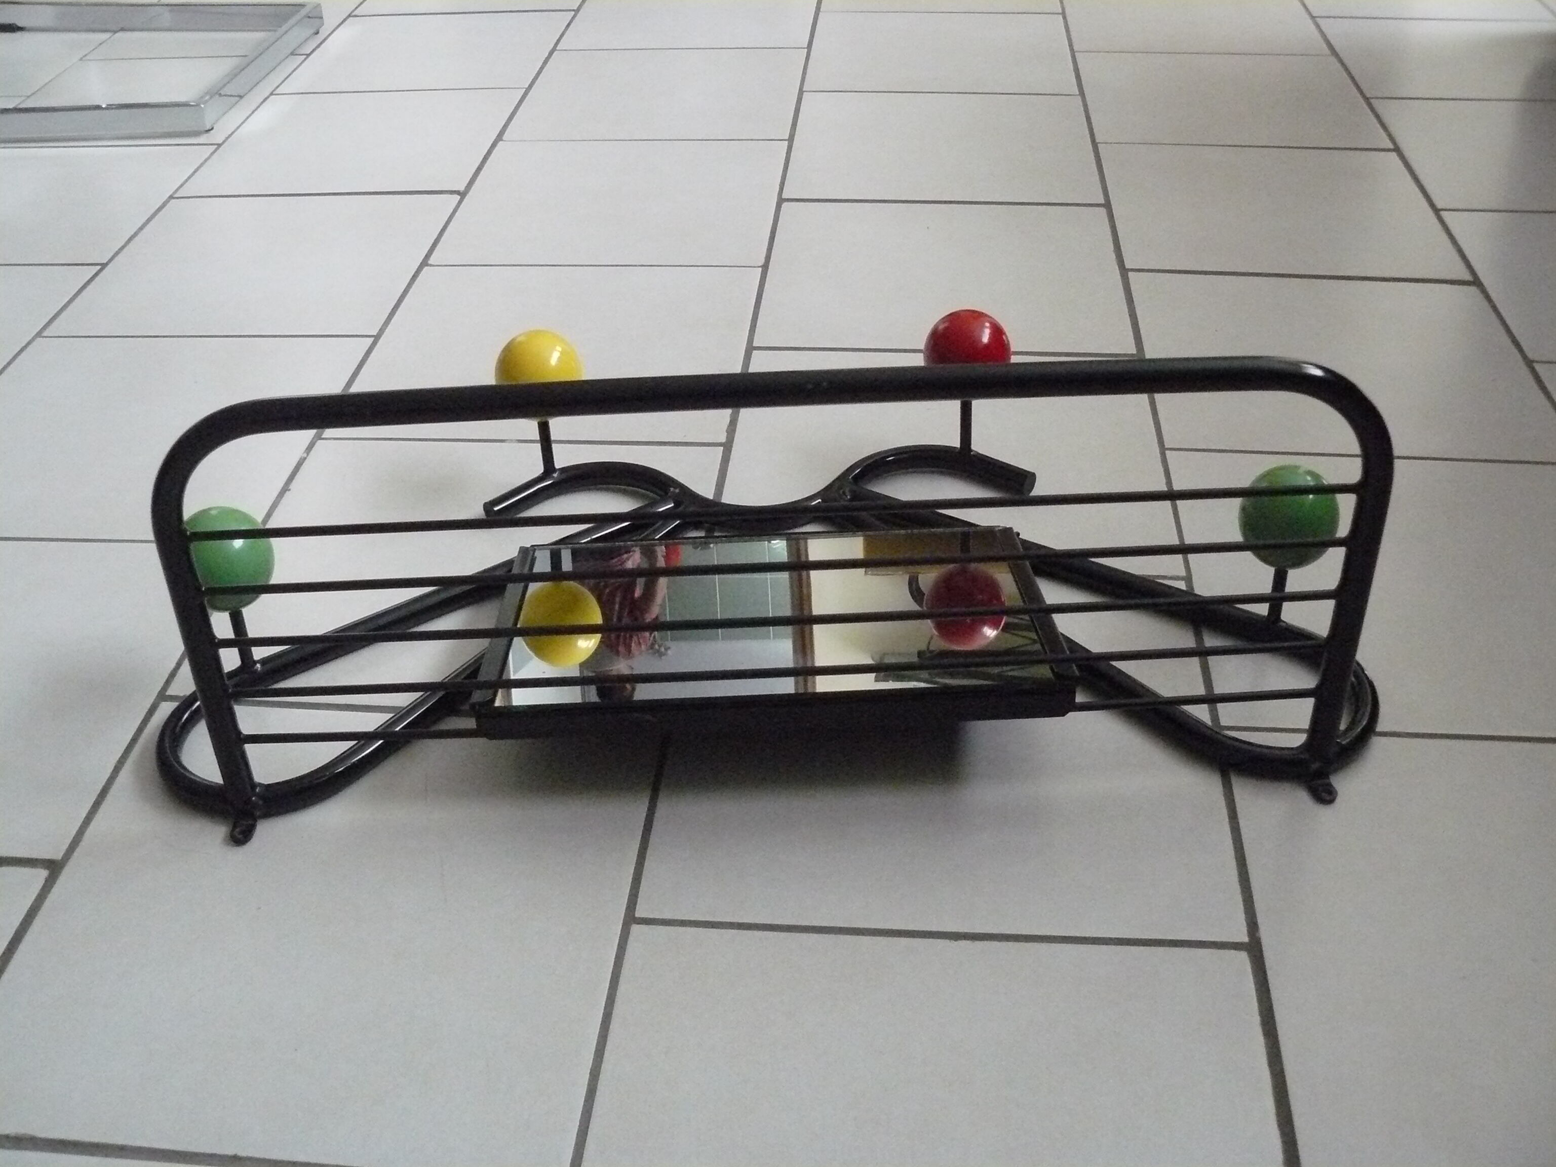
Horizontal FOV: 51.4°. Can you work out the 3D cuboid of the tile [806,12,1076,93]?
[{"bbox_3d":[0.198,-0.645,1.979,0.310,0.010,0.310,1,36,5],"label":"tile"}]

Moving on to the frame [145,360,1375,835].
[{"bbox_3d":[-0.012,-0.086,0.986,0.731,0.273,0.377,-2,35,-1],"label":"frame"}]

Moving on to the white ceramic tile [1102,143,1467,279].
[{"bbox_3d":[0.489,-0.372,1.613,0.320,0.010,0.320,2,36,5],"label":"white ceramic tile"}]

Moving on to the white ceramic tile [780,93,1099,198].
[{"bbox_3d":[0.173,-0.462,1.722,0.310,0.010,0.310,1,36,5],"label":"white ceramic tile"}]

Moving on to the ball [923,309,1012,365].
[{"bbox_3d":[0.133,-0.161,1.132,0.062,0.062,0.062,1,36,5],"label":"ball"}]

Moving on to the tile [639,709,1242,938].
[{"bbox_3d":[0.097,0.089,0.951,0.310,0.010,0.310,1,36,5],"label":"tile"}]

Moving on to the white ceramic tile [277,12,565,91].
[{"bbox_3d":[-0.444,-0.686,2.092,0.320,0.010,0.320,2,36,5],"label":"white ceramic tile"}]

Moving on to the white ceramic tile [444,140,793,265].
[{"bbox_3d":[-0.160,-0.391,1.665,0.320,0.010,0.320,2,36,5],"label":"white ceramic tile"}]

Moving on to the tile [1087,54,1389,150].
[{"bbox_3d":[0.514,-0.560,1.876,0.320,0.010,0.320,2,36,5],"label":"tile"}]

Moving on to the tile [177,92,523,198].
[{"bbox_3d":[-0.469,-0.498,1.829,0.320,0.010,0.320,2,36,5],"label":"tile"}]

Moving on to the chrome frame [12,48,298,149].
[{"bbox_3d":[-0.868,-0.634,1.975,0.506,0.034,0.386,1,36,5],"label":"chrome frame"}]

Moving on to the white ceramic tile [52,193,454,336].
[{"bbox_3d":[-0.494,-0.310,1.565,0.320,0.010,0.320,2,36,5],"label":"white ceramic tile"}]

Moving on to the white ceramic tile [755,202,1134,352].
[{"bbox_3d":[0.149,-0.278,1.464,0.310,0.010,0.310,1,36,5],"label":"white ceramic tile"}]

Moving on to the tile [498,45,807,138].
[{"bbox_3d":[-0.131,-0.565,1.882,0.310,0.010,0.310,1,36,5],"label":"tile"}]

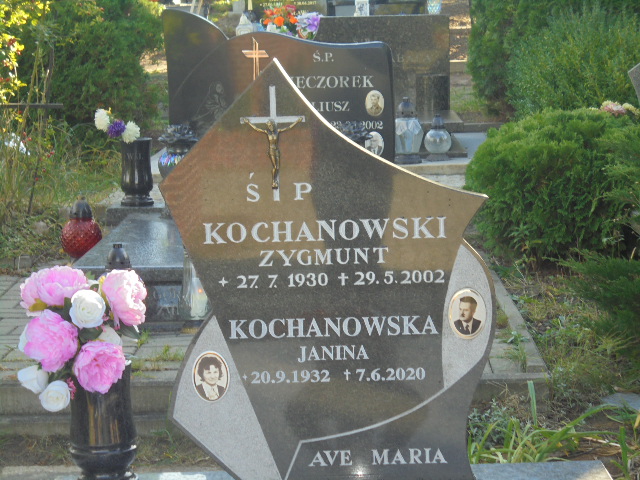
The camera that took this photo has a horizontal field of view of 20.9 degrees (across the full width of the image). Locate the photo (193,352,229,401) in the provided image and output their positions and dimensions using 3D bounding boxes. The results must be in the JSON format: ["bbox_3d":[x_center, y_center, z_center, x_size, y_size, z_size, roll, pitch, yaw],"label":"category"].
[{"bbox_3d":[-0.260,0.327,4.130,0.090,0.120,0.010,-2,8,1],"label":"photo"}]

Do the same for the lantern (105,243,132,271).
[{"bbox_3d":[-0.702,0.160,6.100,0.150,0.300,0.150,-2,8,1],"label":"lantern"}]

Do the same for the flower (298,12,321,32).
[{"bbox_3d":[-0.059,-1.214,9.700,0.125,0.115,0.110,-2,8,1],"label":"flower"}]

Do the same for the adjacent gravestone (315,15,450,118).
[{"bbox_3d":[0.264,-1.046,10.300,1.030,0.580,0.100,-2,8,1],"label":"adjacent gravestone"}]

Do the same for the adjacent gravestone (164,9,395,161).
[{"bbox_3d":[-0.192,-0.710,8.250,1.085,0.780,0.100,-2,8,1],"label":"adjacent gravestone"}]

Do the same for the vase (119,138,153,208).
[{"bbox_3d":[-0.824,-0.303,7.800,0.150,0.305,0.150,-2,8,1],"label":"vase"}]

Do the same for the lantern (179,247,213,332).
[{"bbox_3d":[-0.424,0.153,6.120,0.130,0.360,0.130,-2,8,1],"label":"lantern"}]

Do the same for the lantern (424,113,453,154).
[{"bbox_3d":[0.583,-0.504,8.550,0.135,0.225,0.135,-2,8,1],"label":"lantern"}]

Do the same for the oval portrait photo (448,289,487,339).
[{"bbox_3d":[0.350,0.174,4.120,0.090,0.120,0.010,-2,8,1],"label":"oval portrait photo"}]

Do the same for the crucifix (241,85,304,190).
[{"bbox_3d":[-0.110,-0.231,4.070,0.152,0.265,0.035,-2,8,1],"label":"crucifix"}]

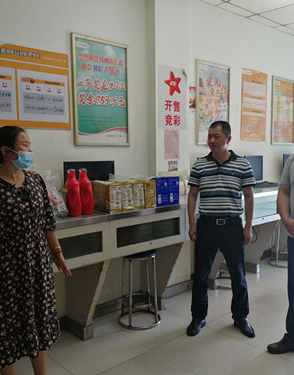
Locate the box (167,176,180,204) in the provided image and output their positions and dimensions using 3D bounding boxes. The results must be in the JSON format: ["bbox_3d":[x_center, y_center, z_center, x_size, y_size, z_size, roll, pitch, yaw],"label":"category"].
[{"bbox_3d":[0.173,0.025,3.317,0.132,0.236,0.150,-6,7,-42],"label":"box"}]

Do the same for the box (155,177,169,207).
[{"bbox_3d":[0.073,0.034,3.230,0.132,0.236,0.150,-6,7,-42],"label":"box"}]

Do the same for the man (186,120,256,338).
[{"bbox_3d":[0.603,0.325,3.182,0.560,1.710,0.330,1,6,15],"label":"man"}]

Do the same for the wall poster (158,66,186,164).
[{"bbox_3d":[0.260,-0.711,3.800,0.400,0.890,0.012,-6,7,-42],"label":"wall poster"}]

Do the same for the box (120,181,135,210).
[{"bbox_3d":[-0.206,0.065,3.018,0.108,0.218,0.190,-6,7,-42],"label":"box"}]

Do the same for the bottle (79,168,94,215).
[{"bbox_3d":[-0.439,0.029,2.829,0.095,0.333,0.125,-6,7,-42],"label":"bottle"}]

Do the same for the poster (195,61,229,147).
[{"bbox_3d":[0.752,-0.925,4.375,0.600,0.900,0.025,-6,7,-42],"label":"poster"}]

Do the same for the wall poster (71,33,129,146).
[{"bbox_3d":[-0.379,-0.809,3.349,0.595,0.895,0.025,-6,7,-42],"label":"wall poster"}]

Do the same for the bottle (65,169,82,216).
[{"bbox_3d":[-0.523,0.036,2.765,0.095,0.333,0.125,-6,7,-42],"label":"bottle"}]

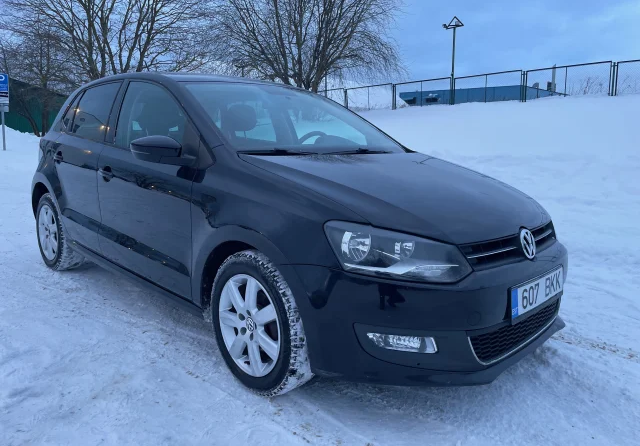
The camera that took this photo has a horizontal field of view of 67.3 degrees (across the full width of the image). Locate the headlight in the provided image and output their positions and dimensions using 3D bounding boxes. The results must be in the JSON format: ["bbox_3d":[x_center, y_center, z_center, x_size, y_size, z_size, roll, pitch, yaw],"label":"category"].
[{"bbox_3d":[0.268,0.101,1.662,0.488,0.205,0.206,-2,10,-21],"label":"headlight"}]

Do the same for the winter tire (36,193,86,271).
[{"bbox_3d":[-1.986,0.064,3.684,0.600,0.600,0.190,11,13,43],"label":"winter tire"}]

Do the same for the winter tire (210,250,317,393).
[{"bbox_3d":[-0.227,0.398,1.984,0.190,0.600,0.600,-7,13,-43],"label":"winter tire"}]

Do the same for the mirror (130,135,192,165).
[{"bbox_3d":[-0.717,-0.328,2.186,0.222,0.133,0.183,-5,11,-33],"label":"mirror"}]

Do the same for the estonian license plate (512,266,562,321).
[{"bbox_3d":[0.874,0.269,1.911,0.022,0.113,0.520,3,8,44],"label":"estonian license plate"}]

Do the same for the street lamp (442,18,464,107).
[{"bbox_3d":[7.732,-9.307,27.747,1.200,5.068,0.800,3,6,19],"label":"street lamp"}]

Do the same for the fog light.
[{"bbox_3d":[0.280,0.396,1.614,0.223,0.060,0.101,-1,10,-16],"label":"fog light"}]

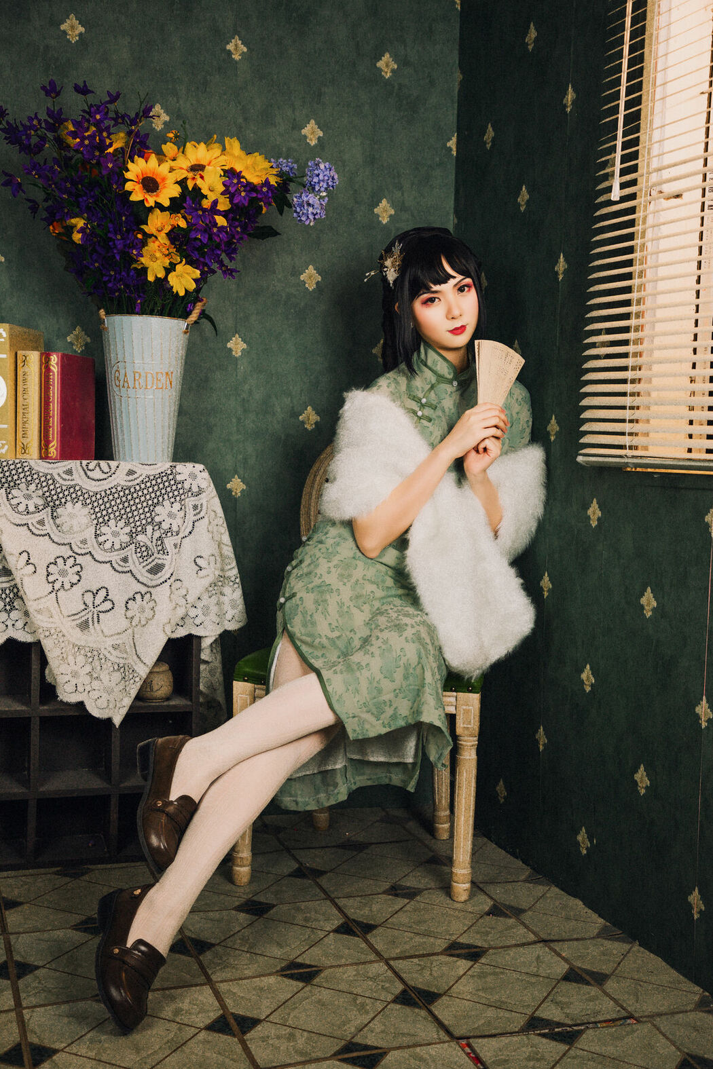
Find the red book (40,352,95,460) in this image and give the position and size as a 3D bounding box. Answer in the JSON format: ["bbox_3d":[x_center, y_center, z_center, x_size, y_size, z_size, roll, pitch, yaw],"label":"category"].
[{"bbox_3d":[-0.590,-0.260,2.740,0.044,0.212,0.152,3,5,15],"label":"red book"}]

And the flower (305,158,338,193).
[{"bbox_3d":[-0.072,-0.732,2.730,0.068,0.073,0.066,0,5,-10],"label":"flower"}]

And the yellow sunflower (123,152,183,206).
[{"bbox_3d":[-0.404,-0.702,2.650,0.113,0.106,0.045,0,0,-10],"label":"yellow sunflower"}]

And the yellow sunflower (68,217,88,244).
[{"bbox_3d":[-0.557,-0.608,2.670,0.048,0.056,0.040,3,1,15],"label":"yellow sunflower"}]

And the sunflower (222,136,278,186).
[{"bbox_3d":[-0.212,-0.750,2.680,0.098,0.092,0.060,-1,-6,-22],"label":"sunflower"}]

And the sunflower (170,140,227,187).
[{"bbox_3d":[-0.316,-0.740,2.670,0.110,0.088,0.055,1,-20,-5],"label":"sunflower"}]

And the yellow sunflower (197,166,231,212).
[{"bbox_3d":[-0.283,-0.683,2.640,0.067,0.085,0.045,0,-5,-10],"label":"yellow sunflower"}]

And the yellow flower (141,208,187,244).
[{"bbox_3d":[-0.381,-0.611,2.640,0.087,0.070,0.050,1,5,-7],"label":"yellow flower"}]

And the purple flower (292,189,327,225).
[{"bbox_3d":[-0.094,-0.666,2.720,0.069,0.072,0.066,0,5,-10],"label":"purple flower"}]

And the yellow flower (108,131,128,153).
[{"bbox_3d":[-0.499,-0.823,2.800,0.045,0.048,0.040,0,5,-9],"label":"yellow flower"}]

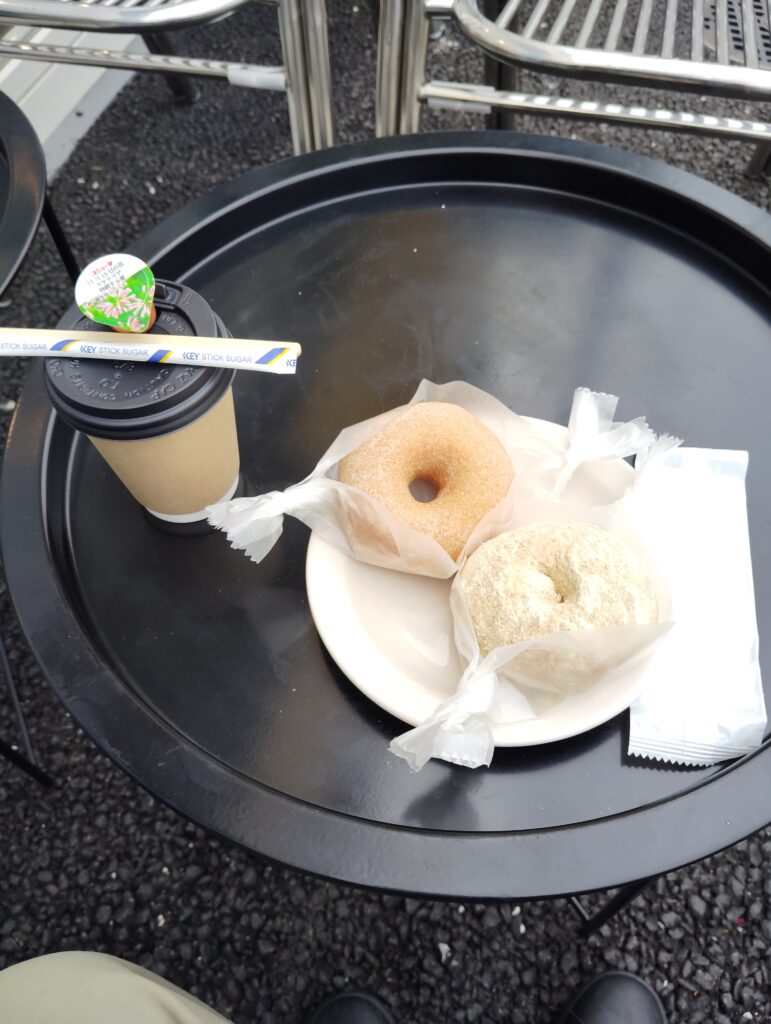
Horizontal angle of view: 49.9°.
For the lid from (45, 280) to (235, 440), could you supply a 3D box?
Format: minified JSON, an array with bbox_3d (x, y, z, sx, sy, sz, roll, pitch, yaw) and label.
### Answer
[{"bbox_3d":[-0.109,-0.069,0.365,0.083,0.017,0.083,-2,56,3],"label":"lid"}]

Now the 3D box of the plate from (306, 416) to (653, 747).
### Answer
[{"bbox_3d":[0.052,0.027,0.390,0.175,0.020,0.175,-2,56,3],"label":"plate"}]

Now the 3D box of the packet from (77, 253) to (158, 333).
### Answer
[{"bbox_3d":[-0.111,-0.088,0.354,0.034,0.021,0.038,-34,84,-7],"label":"packet"}]

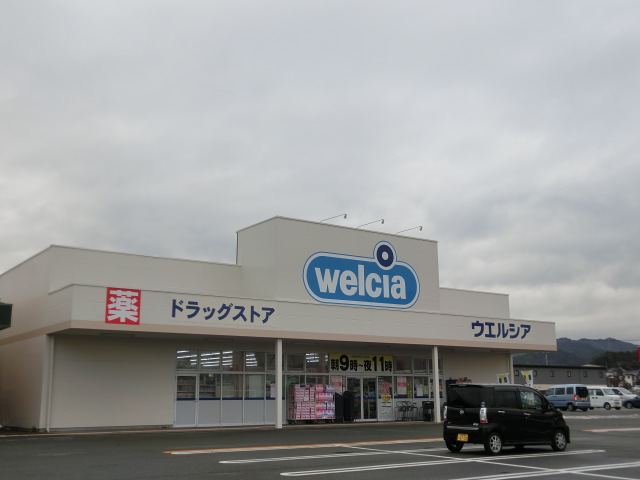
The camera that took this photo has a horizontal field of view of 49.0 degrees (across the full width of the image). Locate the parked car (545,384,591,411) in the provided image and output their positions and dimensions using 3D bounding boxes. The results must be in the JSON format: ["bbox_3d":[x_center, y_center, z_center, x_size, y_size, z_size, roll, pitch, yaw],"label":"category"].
[{"bbox_3d":[18.188,11.621,51.994,1.475,1.880,3.395,6,-13,-26],"label":"parked car"}]

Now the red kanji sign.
[{"bbox_3d":[-6.941,2.356,24.901,1.236,1.256,0.060,8,-14,-34],"label":"red kanji sign"}]

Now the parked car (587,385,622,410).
[{"bbox_3d":[21.797,12.253,54.786,1.475,1.800,3.395,7,-14,-29],"label":"parked car"}]

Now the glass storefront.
[{"bbox_3d":[0.269,6.952,32.972,15.195,3.161,0.200,8,-14,-34],"label":"glass storefront"}]

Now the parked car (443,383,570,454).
[{"bbox_3d":[4.880,4.650,18.344,3.395,1.630,1.475,8,-15,-35],"label":"parked car"}]

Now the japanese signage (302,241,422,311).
[{"bbox_3d":[2.053,1.428,31.624,6.635,3.140,0.120,8,-14,-34],"label":"japanese signage"}]

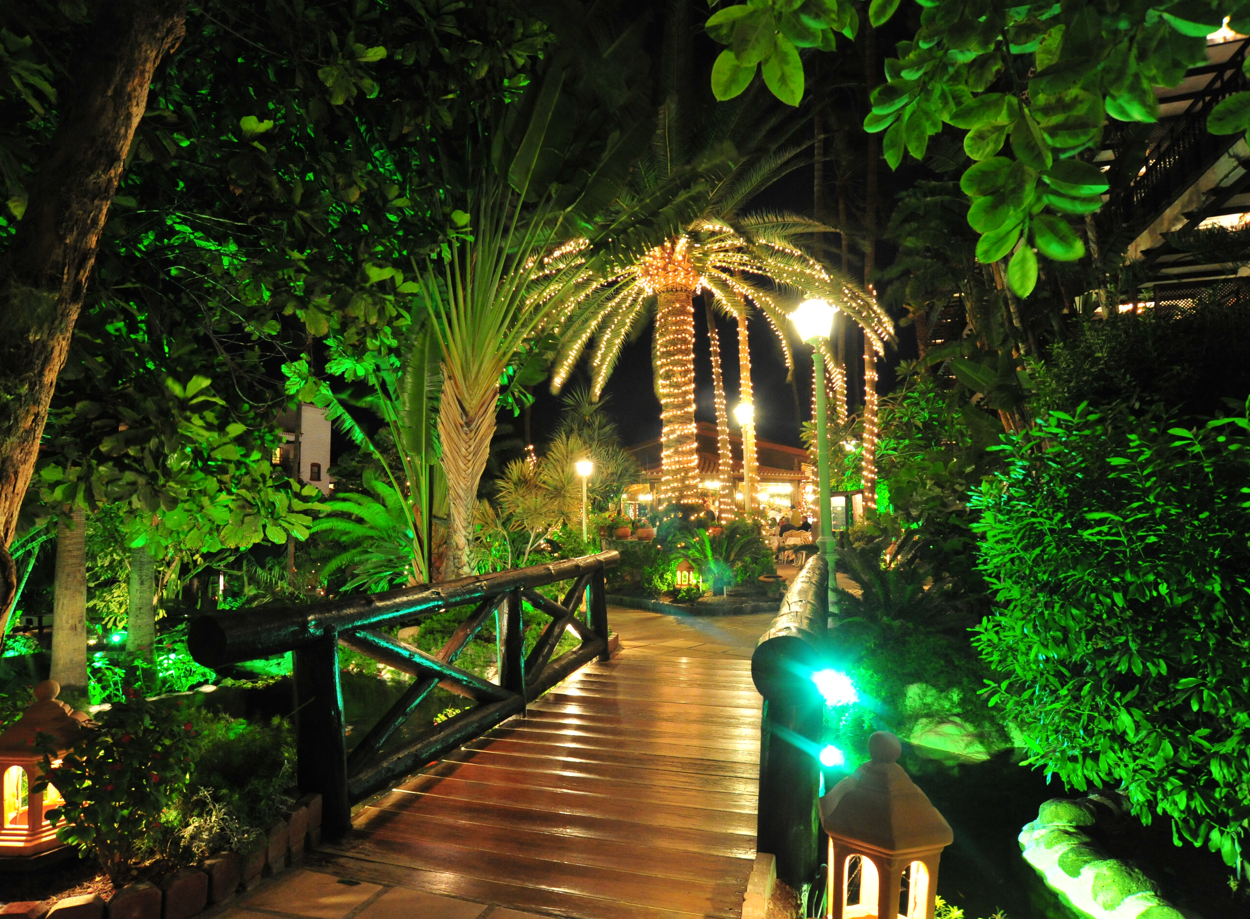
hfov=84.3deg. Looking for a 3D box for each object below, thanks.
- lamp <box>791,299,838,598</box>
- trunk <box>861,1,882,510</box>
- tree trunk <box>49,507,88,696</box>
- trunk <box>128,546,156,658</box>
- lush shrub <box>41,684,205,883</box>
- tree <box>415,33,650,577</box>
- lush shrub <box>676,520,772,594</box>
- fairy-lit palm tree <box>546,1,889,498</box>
[{"bbox_3d":[2.111,0.029,7.400,0.460,3.500,0.440,-3,-5,16],"label":"lamp"},{"bbox_3d":[5.513,-4.373,15.500,0.400,12.000,0.400,0,-6,20],"label":"trunk"},{"bbox_3d":[-4.594,1.163,5.700,0.260,1.600,0.260,2,-6,-39],"label":"tree trunk"},{"bbox_3d":[-5.189,1.521,7.400,0.250,1.280,0.250,2,-6,-35],"label":"trunk"},{"bbox_3d":[-1.805,1.168,2.470,0.500,0.680,0.500,2,-6,-36],"label":"lush shrub"},{"bbox_3d":[-1.109,-1.889,8.600,3.000,7.200,2.300,-1,-5,-7],"label":"tree"},{"bbox_3d":[1.545,1.511,10.800,1.500,1.170,1.400,-2,-5,8],"label":"lush shrub"},{"bbox_3d":[1.703,-3.373,13.200,6.400,10.000,6.200,-2,-5,8],"label":"fairy-lit palm tree"}]

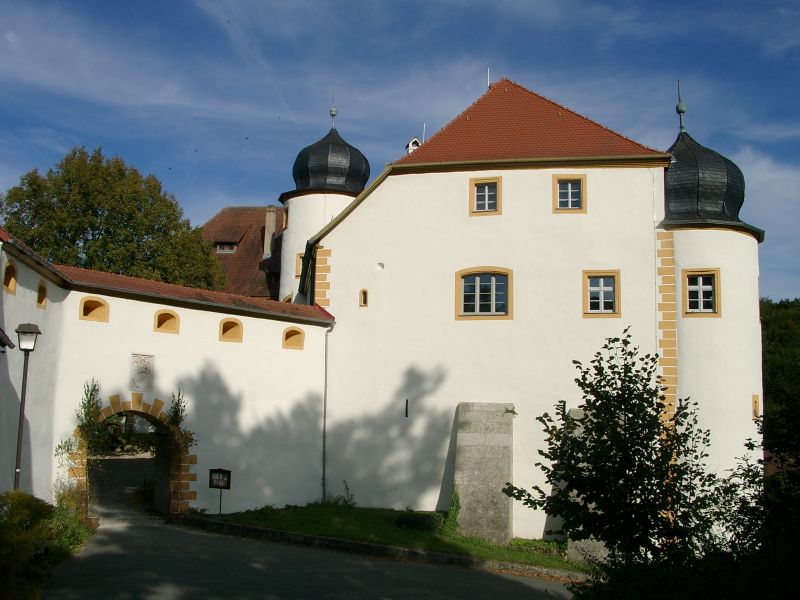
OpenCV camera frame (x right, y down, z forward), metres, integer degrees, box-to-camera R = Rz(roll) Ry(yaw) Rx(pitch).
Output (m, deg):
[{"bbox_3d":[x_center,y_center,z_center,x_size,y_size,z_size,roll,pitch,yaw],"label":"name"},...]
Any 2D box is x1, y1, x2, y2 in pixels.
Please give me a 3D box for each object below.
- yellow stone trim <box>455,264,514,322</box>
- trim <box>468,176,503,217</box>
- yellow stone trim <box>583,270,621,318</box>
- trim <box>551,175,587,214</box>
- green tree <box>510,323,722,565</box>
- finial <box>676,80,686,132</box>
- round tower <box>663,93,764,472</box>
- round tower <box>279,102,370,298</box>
[{"bbox_3d":[3.037,-0.228,28.273,2.106,1.937,0.200,0,-8,10],"label":"yellow stone trim"},{"bbox_3d":[3.139,-3.777,28.785,1.210,1.515,0.200,0,-8,10],"label":"trim"},{"bbox_3d":[7.069,-0.196,27.525,1.290,1.705,0.200,0,-8,10],"label":"yellow stone trim"},{"bbox_3d":[6.106,-3.799,28.242,1.200,1.464,0.200,0,-8,10],"label":"trim"},{"bbox_3d":[3.498,2.516,12.996,3.400,4.079,3.100,1,-8,0],"label":"green tree"},{"bbox_3d":[10.935,-7.502,30.444,0.368,2.112,0.368,0,-8,10],"label":"finial"},{"bbox_3d":[10.774,0.219,29.318,5.300,16.248,5.300,0,-8,10],"label":"round tower"},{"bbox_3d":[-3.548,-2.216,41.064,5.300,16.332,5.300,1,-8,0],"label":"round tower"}]

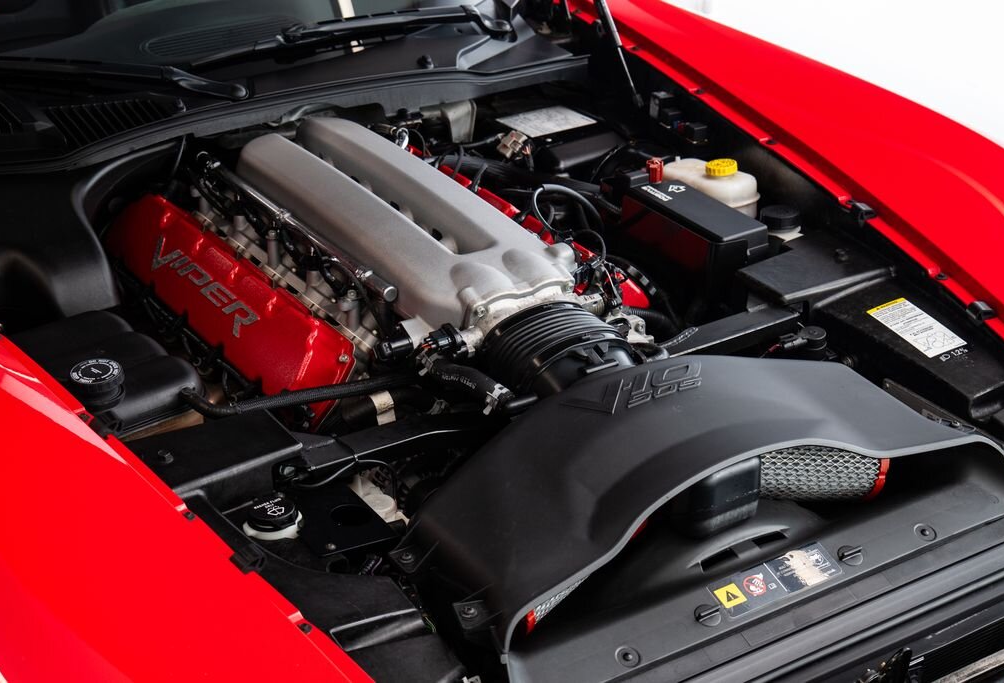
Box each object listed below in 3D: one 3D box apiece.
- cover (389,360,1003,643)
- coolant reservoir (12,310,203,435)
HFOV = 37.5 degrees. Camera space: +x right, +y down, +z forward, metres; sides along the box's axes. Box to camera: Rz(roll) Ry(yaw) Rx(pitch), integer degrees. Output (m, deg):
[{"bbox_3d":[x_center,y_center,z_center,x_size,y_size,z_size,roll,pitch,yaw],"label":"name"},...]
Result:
[{"bbox_3d":[0.201,0.106,1.494,0.630,0.130,0.260,-16,31,-29],"label":"cover"},{"bbox_3d":[-0.462,0.070,1.651,0.175,0.160,0.225,-16,31,-29],"label":"coolant reservoir"}]

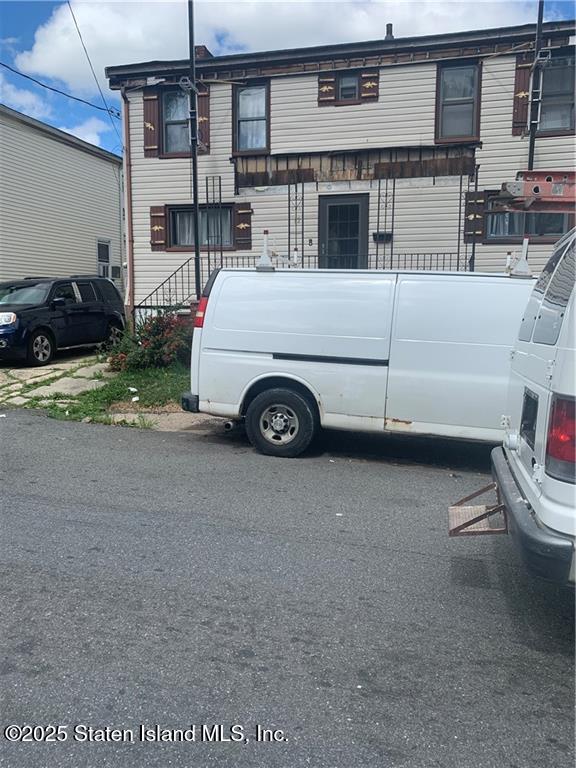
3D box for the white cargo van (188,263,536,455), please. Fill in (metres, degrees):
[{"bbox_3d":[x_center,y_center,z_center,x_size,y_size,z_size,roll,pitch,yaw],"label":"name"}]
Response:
[{"bbox_3d":[1.894,-0.213,6.664,6.050,2.100,2.010,4,9,15],"label":"white cargo van"}]

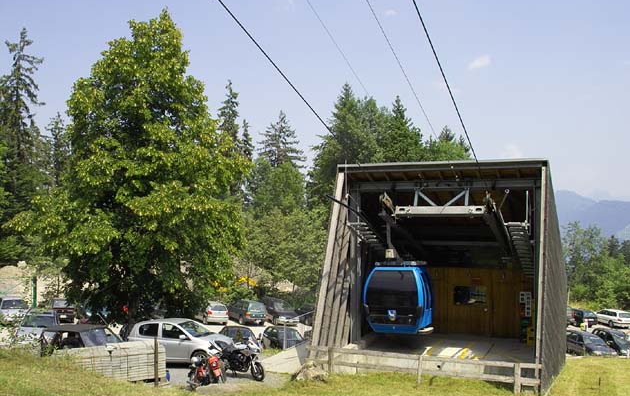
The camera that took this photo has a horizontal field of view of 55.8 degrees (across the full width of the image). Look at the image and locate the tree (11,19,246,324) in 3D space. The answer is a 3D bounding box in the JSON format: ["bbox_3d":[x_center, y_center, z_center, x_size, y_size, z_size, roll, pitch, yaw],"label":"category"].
[{"bbox_3d":[-8.158,-0.800,25.682,10.400,14.800,10.000,0,-2,0],"label":"tree"}]

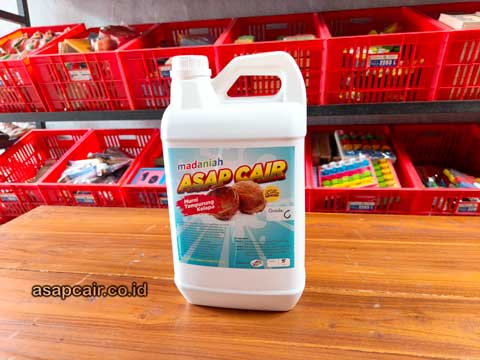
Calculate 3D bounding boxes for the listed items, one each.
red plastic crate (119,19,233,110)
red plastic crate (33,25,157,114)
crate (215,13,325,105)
[{"bbox_3d":[-0.233,-0.522,1.429,0.380,0.251,0.491,0,37,9],"label":"red plastic crate"},{"bbox_3d":[-0.609,-0.524,1.487,0.380,0.251,0.491,0,37,9],"label":"red plastic crate"},{"bbox_3d":[0.142,-0.519,1.370,0.380,0.251,0.491,0,37,9],"label":"crate"}]

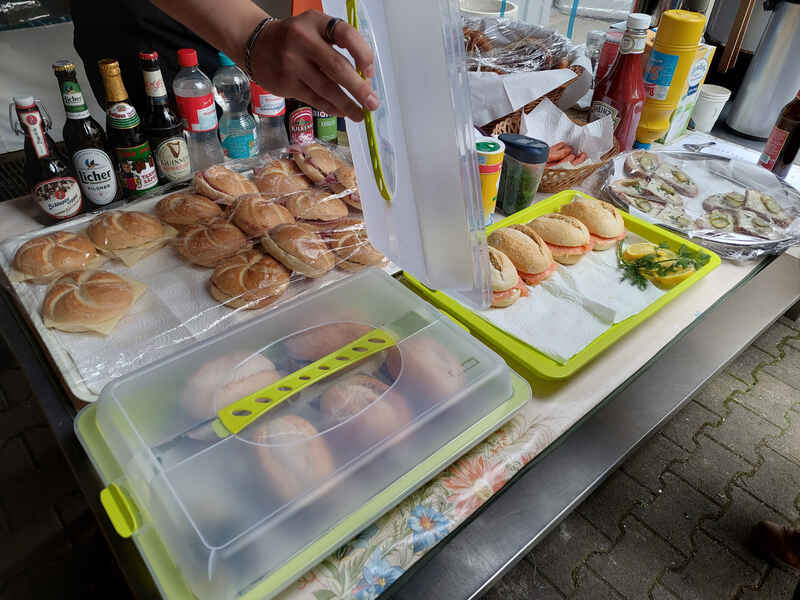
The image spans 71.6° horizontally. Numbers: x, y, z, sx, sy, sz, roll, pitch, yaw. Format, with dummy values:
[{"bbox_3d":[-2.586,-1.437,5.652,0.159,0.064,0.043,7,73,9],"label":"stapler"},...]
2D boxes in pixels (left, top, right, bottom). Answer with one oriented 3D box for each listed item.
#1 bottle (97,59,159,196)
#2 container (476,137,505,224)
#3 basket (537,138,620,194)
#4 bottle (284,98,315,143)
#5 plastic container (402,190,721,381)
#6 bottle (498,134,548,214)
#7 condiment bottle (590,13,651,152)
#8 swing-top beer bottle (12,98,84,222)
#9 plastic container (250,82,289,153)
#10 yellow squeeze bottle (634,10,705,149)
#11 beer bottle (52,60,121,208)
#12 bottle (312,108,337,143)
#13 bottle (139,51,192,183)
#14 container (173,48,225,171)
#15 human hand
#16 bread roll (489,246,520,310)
[{"bbox_3d":[-0.484,-0.303,0.980,0.062,0.225,0.062,-19,40,-25],"label":"bottle"},{"bbox_3d":[0.142,-0.198,0.937,0.053,0.136,0.053,8,38,7],"label":"container"},{"bbox_3d":[0.309,-0.277,1.104,0.295,0.070,0.200,-26,46,-32],"label":"basket"},{"bbox_3d":[-0.211,-0.449,1.186,0.062,0.229,0.062,-5,36,-8],"label":"bottle"},{"bbox_3d":[0.236,-0.039,0.801,0.410,0.034,0.285,-26,44,-32],"label":"plastic container"},{"bbox_3d":[0.205,-0.203,0.947,0.050,0.137,0.075,-26,46,-32],"label":"bottle"},{"bbox_3d":[0.485,-0.461,1.196,0.080,0.263,0.090,-20,41,-27],"label":"condiment bottle"},{"bbox_3d":[-0.564,-0.225,0.887,0.072,0.197,0.072,-20,43,-27],"label":"swing-top beer bottle"},{"bbox_3d":[-0.256,-0.385,1.082,0.067,0.230,0.067,-6,38,-11],"label":"plastic container"},{"bbox_3d":[0.601,-0.491,1.238,0.082,0.266,0.082,-25,44,-32],"label":"yellow squeeze bottle"},{"bbox_3d":[-0.512,-0.264,0.904,0.062,0.232,0.062,-18,42,-24],"label":"beer bottle"},{"bbox_3d":[-0.153,-0.414,1.130,0.059,0.225,0.059,-3,38,-7],"label":"bottle"},{"bbox_3d":[-0.433,-0.333,1.018,0.062,0.229,0.062,-20,41,-27],"label":"bottle"},{"bbox_3d":[-0.388,-0.360,1.063,0.067,0.223,0.067,-18,40,-24],"label":"container"},{"bbox_3d":[-0.083,-0.223,0.530,0.140,0.085,0.085,23,42,24],"label":"human hand"},{"bbox_3d":[0.120,-0.033,0.751,0.067,0.065,0.116,-21,41,-28],"label":"bread roll"}]

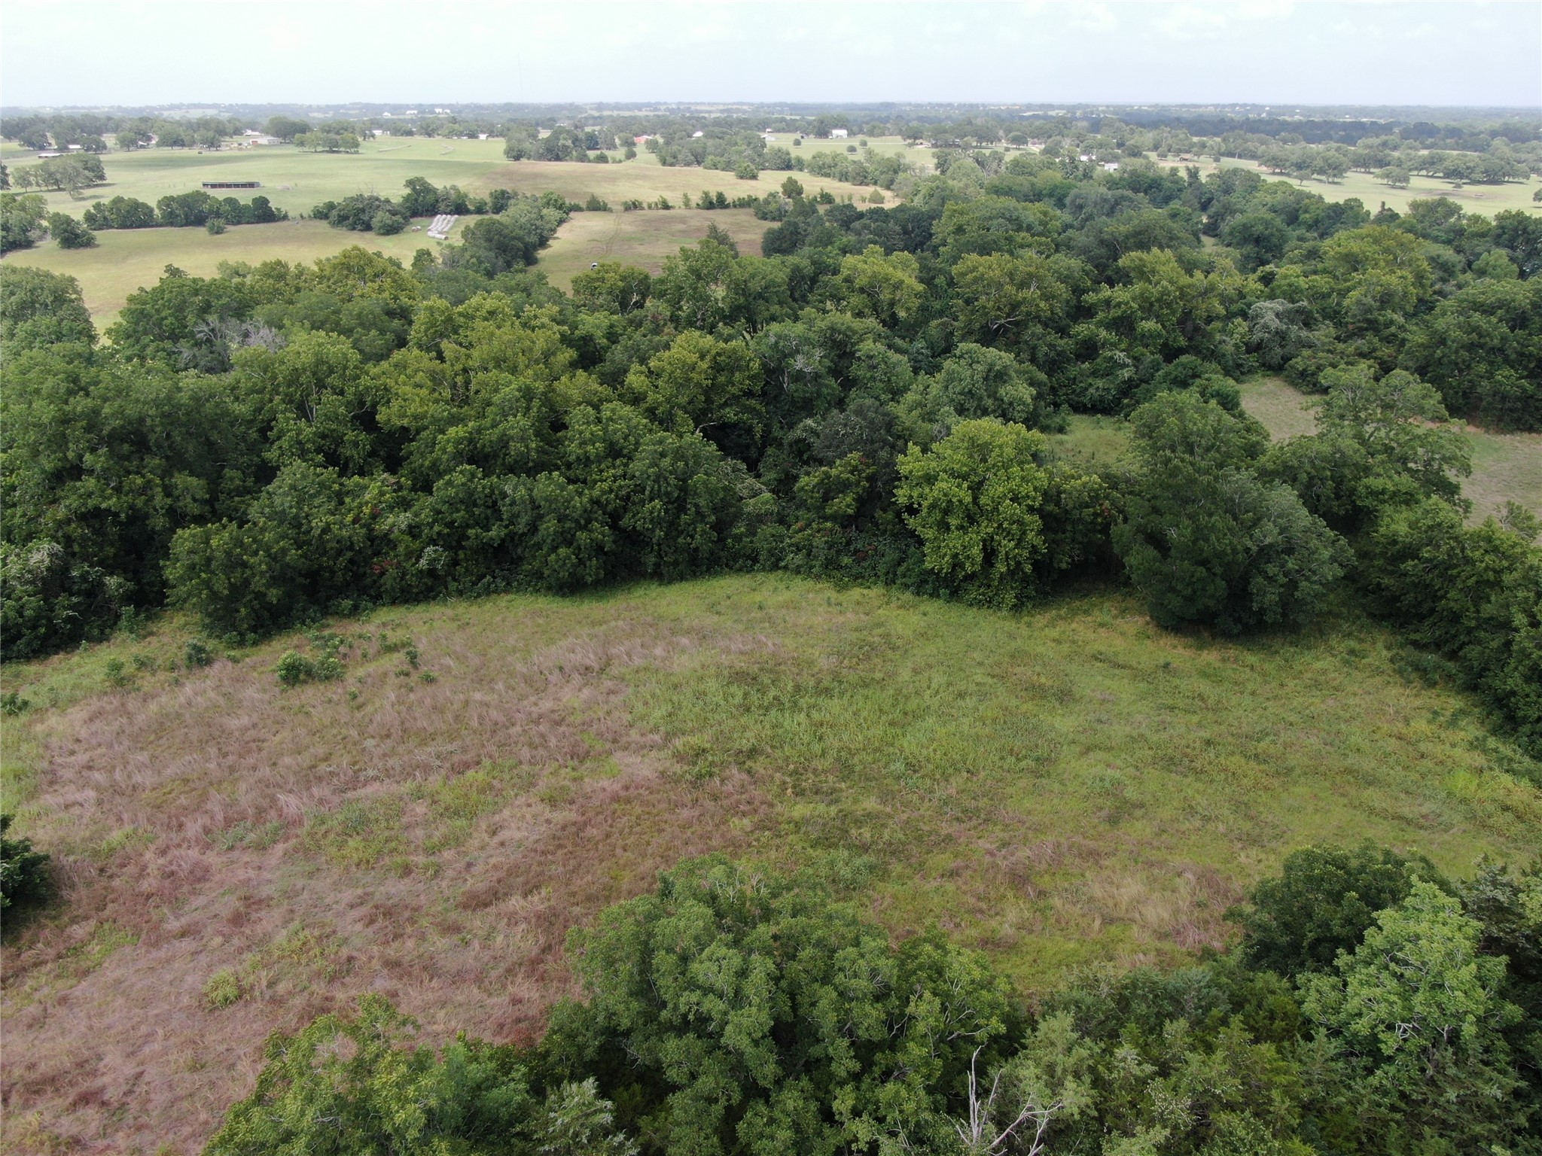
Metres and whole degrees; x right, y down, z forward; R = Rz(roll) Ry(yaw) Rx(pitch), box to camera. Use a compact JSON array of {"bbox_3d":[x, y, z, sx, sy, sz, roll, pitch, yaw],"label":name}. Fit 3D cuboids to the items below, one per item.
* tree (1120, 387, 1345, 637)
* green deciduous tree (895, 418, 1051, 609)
[{"bbox_3d":[37.670,-6.100,88.070,17.650,17.450,15.390,0,24,0],"label":"tree"},{"bbox_3d":[17.140,-6.080,90.550,12.830,15.390,12.110,0,24,0],"label":"green deciduous tree"}]

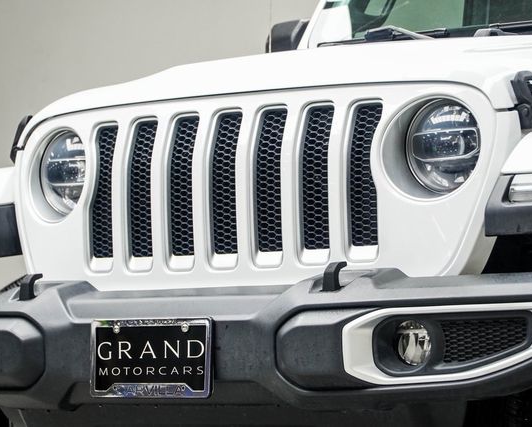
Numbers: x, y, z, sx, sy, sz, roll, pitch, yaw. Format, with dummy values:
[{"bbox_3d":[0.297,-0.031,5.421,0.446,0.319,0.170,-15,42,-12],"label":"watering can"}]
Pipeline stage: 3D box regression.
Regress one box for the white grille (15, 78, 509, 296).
[{"bbox_3d":[-0.057,-0.041,4.958,1.280,0.445,0.190,-3,-6,36],"label":"white grille"}]

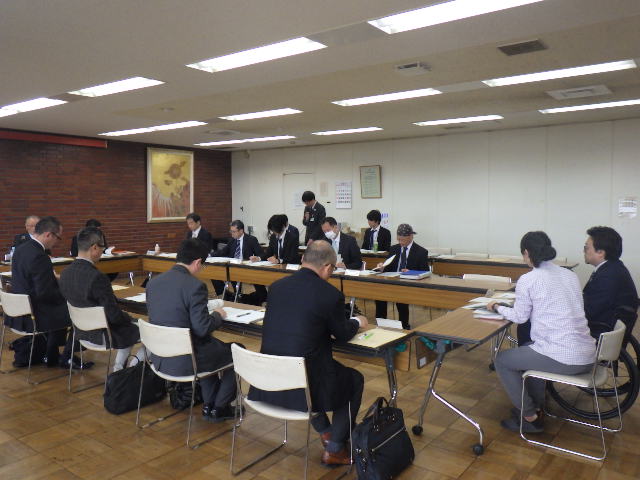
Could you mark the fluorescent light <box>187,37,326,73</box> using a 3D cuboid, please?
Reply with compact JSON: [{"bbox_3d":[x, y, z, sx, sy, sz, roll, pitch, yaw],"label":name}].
[{"bbox_3d":[-0.539,-1.482,4.107,1.250,0.080,0.300,3,5,37],"label":"fluorescent light"}]

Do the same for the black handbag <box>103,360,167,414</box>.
[{"bbox_3d":[-1.385,1.069,3.877,0.200,0.300,0.430,3,5,37],"label":"black handbag"}]

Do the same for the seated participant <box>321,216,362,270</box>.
[{"bbox_3d":[0.240,0.378,6.286,0.540,1.310,0.780,3,5,37],"label":"seated participant"}]

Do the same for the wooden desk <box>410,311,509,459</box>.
[{"bbox_3d":[1.267,0.869,3.850,0.460,0.710,1.800,3,5,36],"label":"wooden desk"}]

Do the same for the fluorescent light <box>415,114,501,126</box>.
[{"bbox_3d":[1.996,-1.761,7.586,1.270,0.070,0.310,3,5,36],"label":"fluorescent light"}]

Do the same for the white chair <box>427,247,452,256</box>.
[{"bbox_3d":[1.835,0.518,8.411,0.500,0.750,0.530,2,5,25],"label":"white chair"}]

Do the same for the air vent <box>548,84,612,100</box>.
[{"bbox_3d":[2.807,-1.590,5.601,0.540,0.050,0.530,3,5,36],"label":"air vent"}]

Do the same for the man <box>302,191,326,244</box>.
[{"bbox_3d":[-0.144,-0.051,9.664,0.520,1.720,0.420,4,6,44],"label":"man"}]

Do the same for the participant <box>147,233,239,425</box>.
[{"bbox_3d":[-0.830,0.607,3.514,0.550,1.250,0.700,4,5,41],"label":"participant"}]

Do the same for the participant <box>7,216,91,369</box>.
[{"bbox_3d":[-2.445,0.478,4.672,0.520,1.360,0.720,4,6,39],"label":"participant"}]

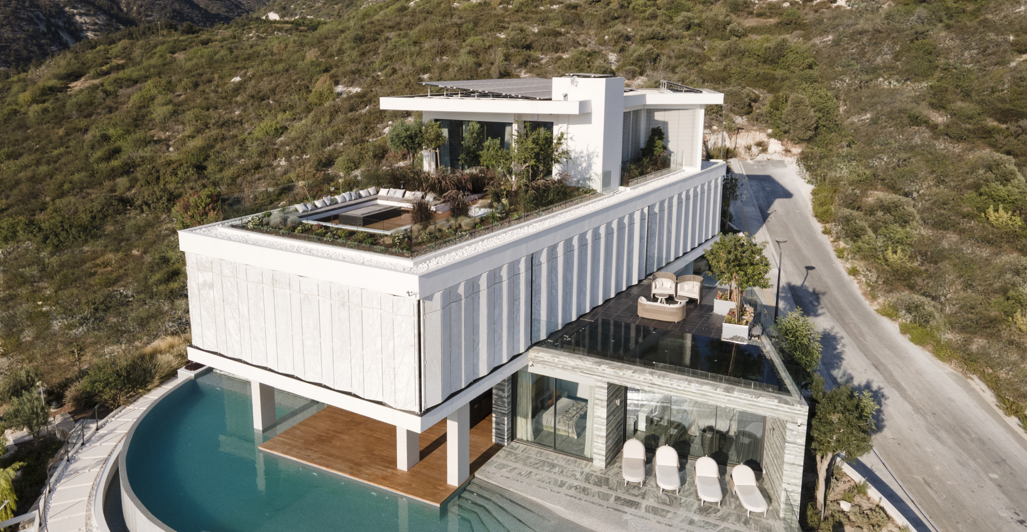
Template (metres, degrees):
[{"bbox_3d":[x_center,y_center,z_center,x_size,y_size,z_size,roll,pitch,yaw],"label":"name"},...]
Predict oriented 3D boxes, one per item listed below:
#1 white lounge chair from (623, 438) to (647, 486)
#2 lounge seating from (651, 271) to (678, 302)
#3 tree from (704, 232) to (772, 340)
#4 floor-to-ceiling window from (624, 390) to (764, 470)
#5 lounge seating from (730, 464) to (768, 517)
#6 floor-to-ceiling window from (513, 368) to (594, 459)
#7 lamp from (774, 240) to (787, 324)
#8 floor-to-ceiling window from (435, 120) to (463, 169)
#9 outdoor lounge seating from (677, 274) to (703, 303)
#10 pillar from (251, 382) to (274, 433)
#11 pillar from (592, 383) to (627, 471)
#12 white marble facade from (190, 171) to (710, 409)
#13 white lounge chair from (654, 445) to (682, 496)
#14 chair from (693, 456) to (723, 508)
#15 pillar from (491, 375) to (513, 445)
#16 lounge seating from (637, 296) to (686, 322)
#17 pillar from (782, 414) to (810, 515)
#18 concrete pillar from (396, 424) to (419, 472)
[{"bbox_3d":[4.119,6.697,24.368,0.800,0.880,1.880,3,15,7],"label":"white lounge chair"},{"bbox_3d":[6.877,0.864,32.829,1.120,1.080,0.920,1,14,3],"label":"lounge seating"},{"bbox_3d":[8.748,0.724,27.691,2.400,3.850,2.400,8,16,27],"label":"tree"},{"bbox_3d":[6.403,5.618,25.097,4.808,2.650,0.120,6,16,21],"label":"floor-to-ceiling window"},{"bbox_3d":[7.737,7.371,23.341,0.780,0.850,2.050,0,14,-1],"label":"lounge seating"},{"bbox_3d":[1.433,5.507,26.354,3.300,2.930,0.140,8,16,27],"label":"floor-to-ceiling window"},{"bbox_3d":[10.097,1.091,27.266,0.500,4.350,0.420,8,16,27],"label":"lamp"},{"bbox_3d":[-3.167,-5.888,35.461,1.617,2.700,0.100,9,17,28],"label":"floor-to-ceiling window"},{"bbox_3d":[8.047,1.001,32.295,1.120,1.080,0.920,9,16,31],"label":"outdoor lounge seating"},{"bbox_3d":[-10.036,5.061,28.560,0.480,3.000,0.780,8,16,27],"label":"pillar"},{"bbox_3d":[3.432,5.275,25.158,0.473,3.220,1.750,9,17,28],"label":"pillar"},{"bbox_3d":[0.712,-1.602,34.625,10.360,4.150,30.000,9,17,30],"label":"white marble facade"},{"bbox_3d":[5.168,6.824,23.921,0.800,0.880,1.880,2,15,5],"label":"white lounge chair"},{"bbox_3d":[6.369,6.999,23.296,0.800,0.880,1.880,2,15,6],"label":"chair"},{"bbox_3d":[-0.335,5.029,26.191,0.530,3.100,0.600,9,17,28],"label":"pillar"},{"bbox_3d":[6.245,1.768,29.860,1.900,0.760,0.880,7,16,26],"label":"lounge seating"},{"bbox_3d":[8.840,6.372,22.400,0.550,3.250,0.650,8,16,27],"label":"pillar"},{"bbox_3d":[-3.616,5.399,24.428,0.440,3.200,0.740,9,17,28],"label":"concrete pillar"}]

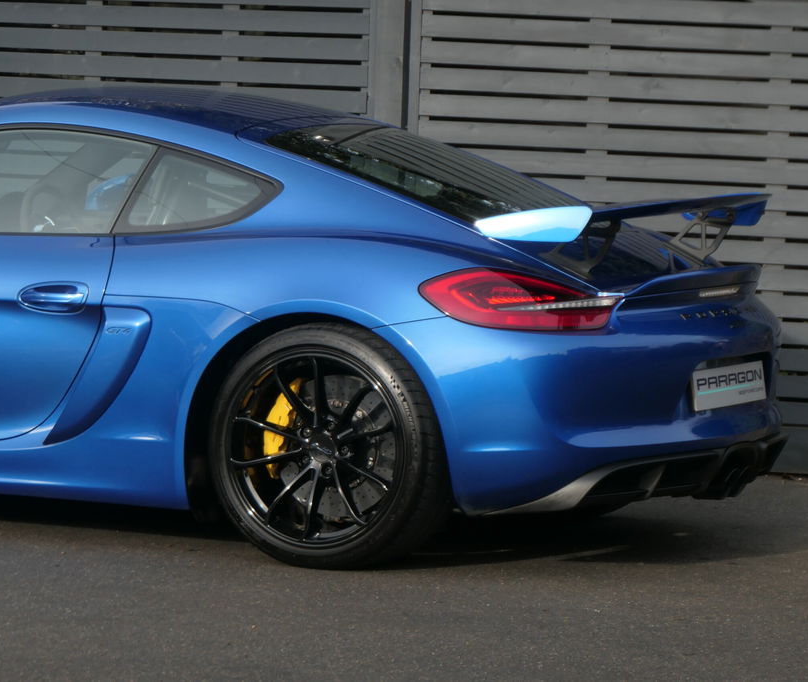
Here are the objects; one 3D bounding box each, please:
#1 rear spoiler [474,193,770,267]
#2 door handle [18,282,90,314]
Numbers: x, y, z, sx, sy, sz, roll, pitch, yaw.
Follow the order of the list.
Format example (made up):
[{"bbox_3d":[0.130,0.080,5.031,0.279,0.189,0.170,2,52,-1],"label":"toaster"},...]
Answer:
[{"bbox_3d":[0.621,-0.302,15.091,0.370,0.220,1.310,4,5,25],"label":"rear spoiler"},{"bbox_3d":[-0.973,-0.119,14.903,0.225,0.090,0.055,4,5,25],"label":"door handle"}]

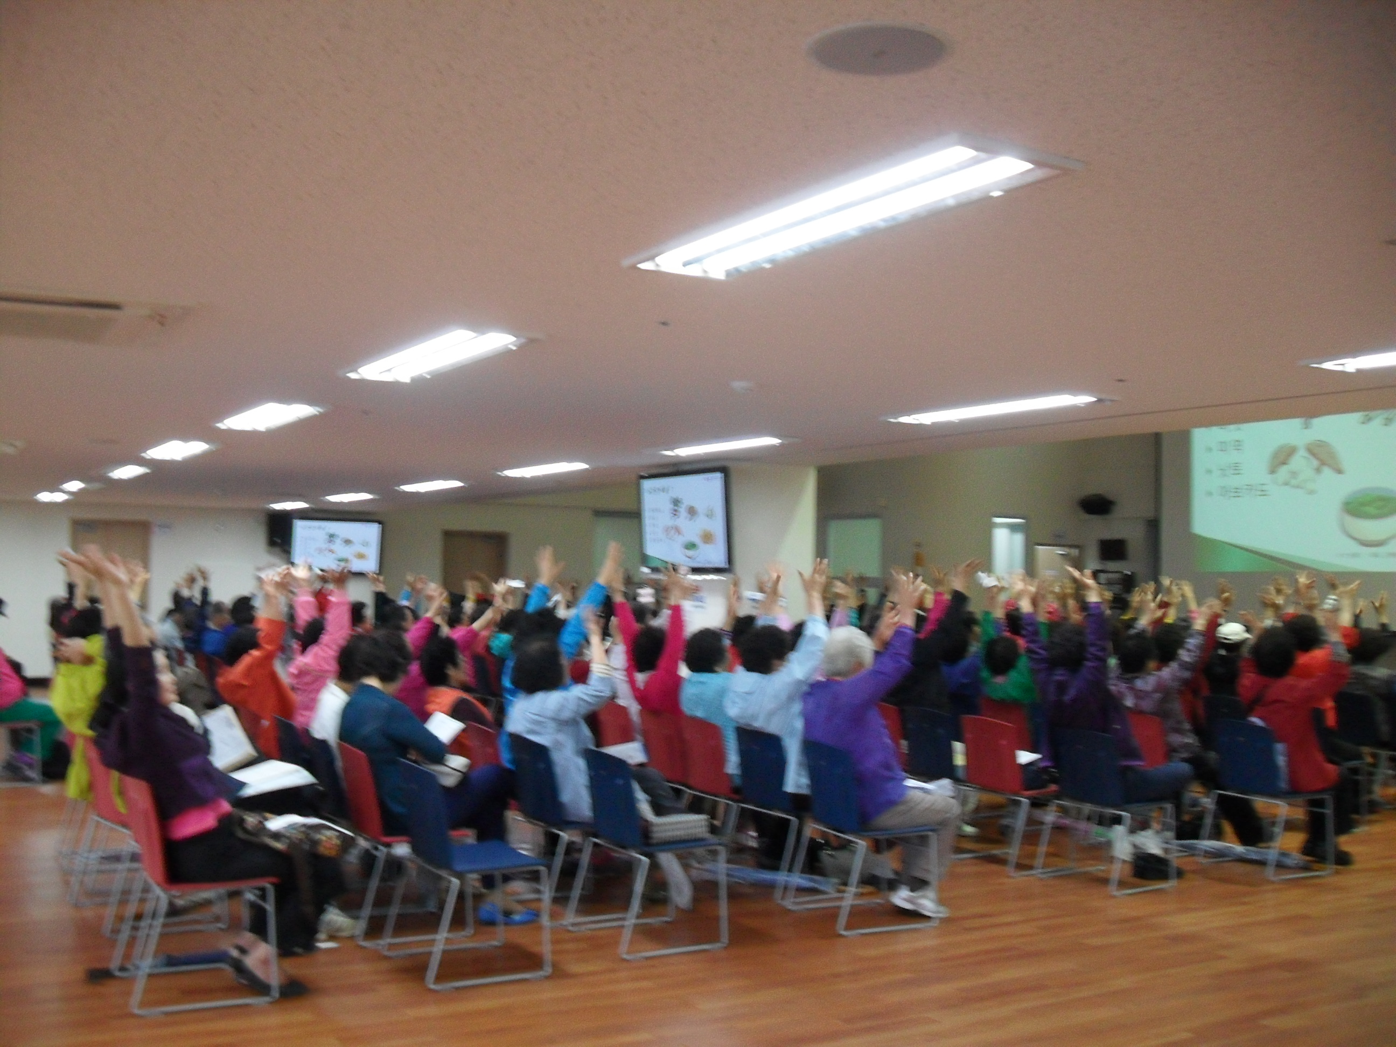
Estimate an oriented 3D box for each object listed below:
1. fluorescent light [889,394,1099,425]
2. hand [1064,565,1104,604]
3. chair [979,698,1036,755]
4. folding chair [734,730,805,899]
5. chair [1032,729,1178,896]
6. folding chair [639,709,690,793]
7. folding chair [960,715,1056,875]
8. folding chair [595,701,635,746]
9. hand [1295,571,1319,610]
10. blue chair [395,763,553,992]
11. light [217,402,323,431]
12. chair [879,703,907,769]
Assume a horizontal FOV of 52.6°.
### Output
[{"bbox_3d":[1.371,-0.537,6.632,0.290,0.080,1.220,3,-3,-32],"label":"fluorescent light"},{"bbox_3d":[2.079,0.332,7.610,0.160,0.210,0.110,3,-3,-30],"label":"hand"},{"bbox_3d":[2.212,1.567,9.608,0.500,0.799,0.505,2,-2,-29],"label":"chair"},{"bbox_3d":[0.484,1.473,7.296,0.520,0.810,0.520,3,-3,-31],"label":"folding chair"},{"bbox_3d":[2.213,1.524,7.621,0.535,0.800,0.535,3,-3,-30],"label":"chair"},{"bbox_3d":[-0.065,1.498,8.223,0.520,0.810,0.520,3,-3,-30],"label":"folding chair"},{"bbox_3d":[1.792,1.532,8.064,0.535,0.800,0.535,3,-3,-31],"label":"folding chair"},{"bbox_3d":[-0.340,1.511,8.698,0.520,0.810,0.520,3,-3,-30],"label":"folding chair"},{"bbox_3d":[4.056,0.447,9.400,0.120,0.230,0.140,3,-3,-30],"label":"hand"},{"bbox_3d":[-0.925,1.383,5.733,0.535,0.800,0.535,3,-3,-30],"label":"blue chair"},{"bbox_3d":[-2.323,-0.575,7.623,0.290,0.080,1.220,3,-3,-32],"label":"light"},{"bbox_3d":[1.307,1.559,8.997,0.535,0.800,0.535,3,-3,-30],"label":"chair"}]

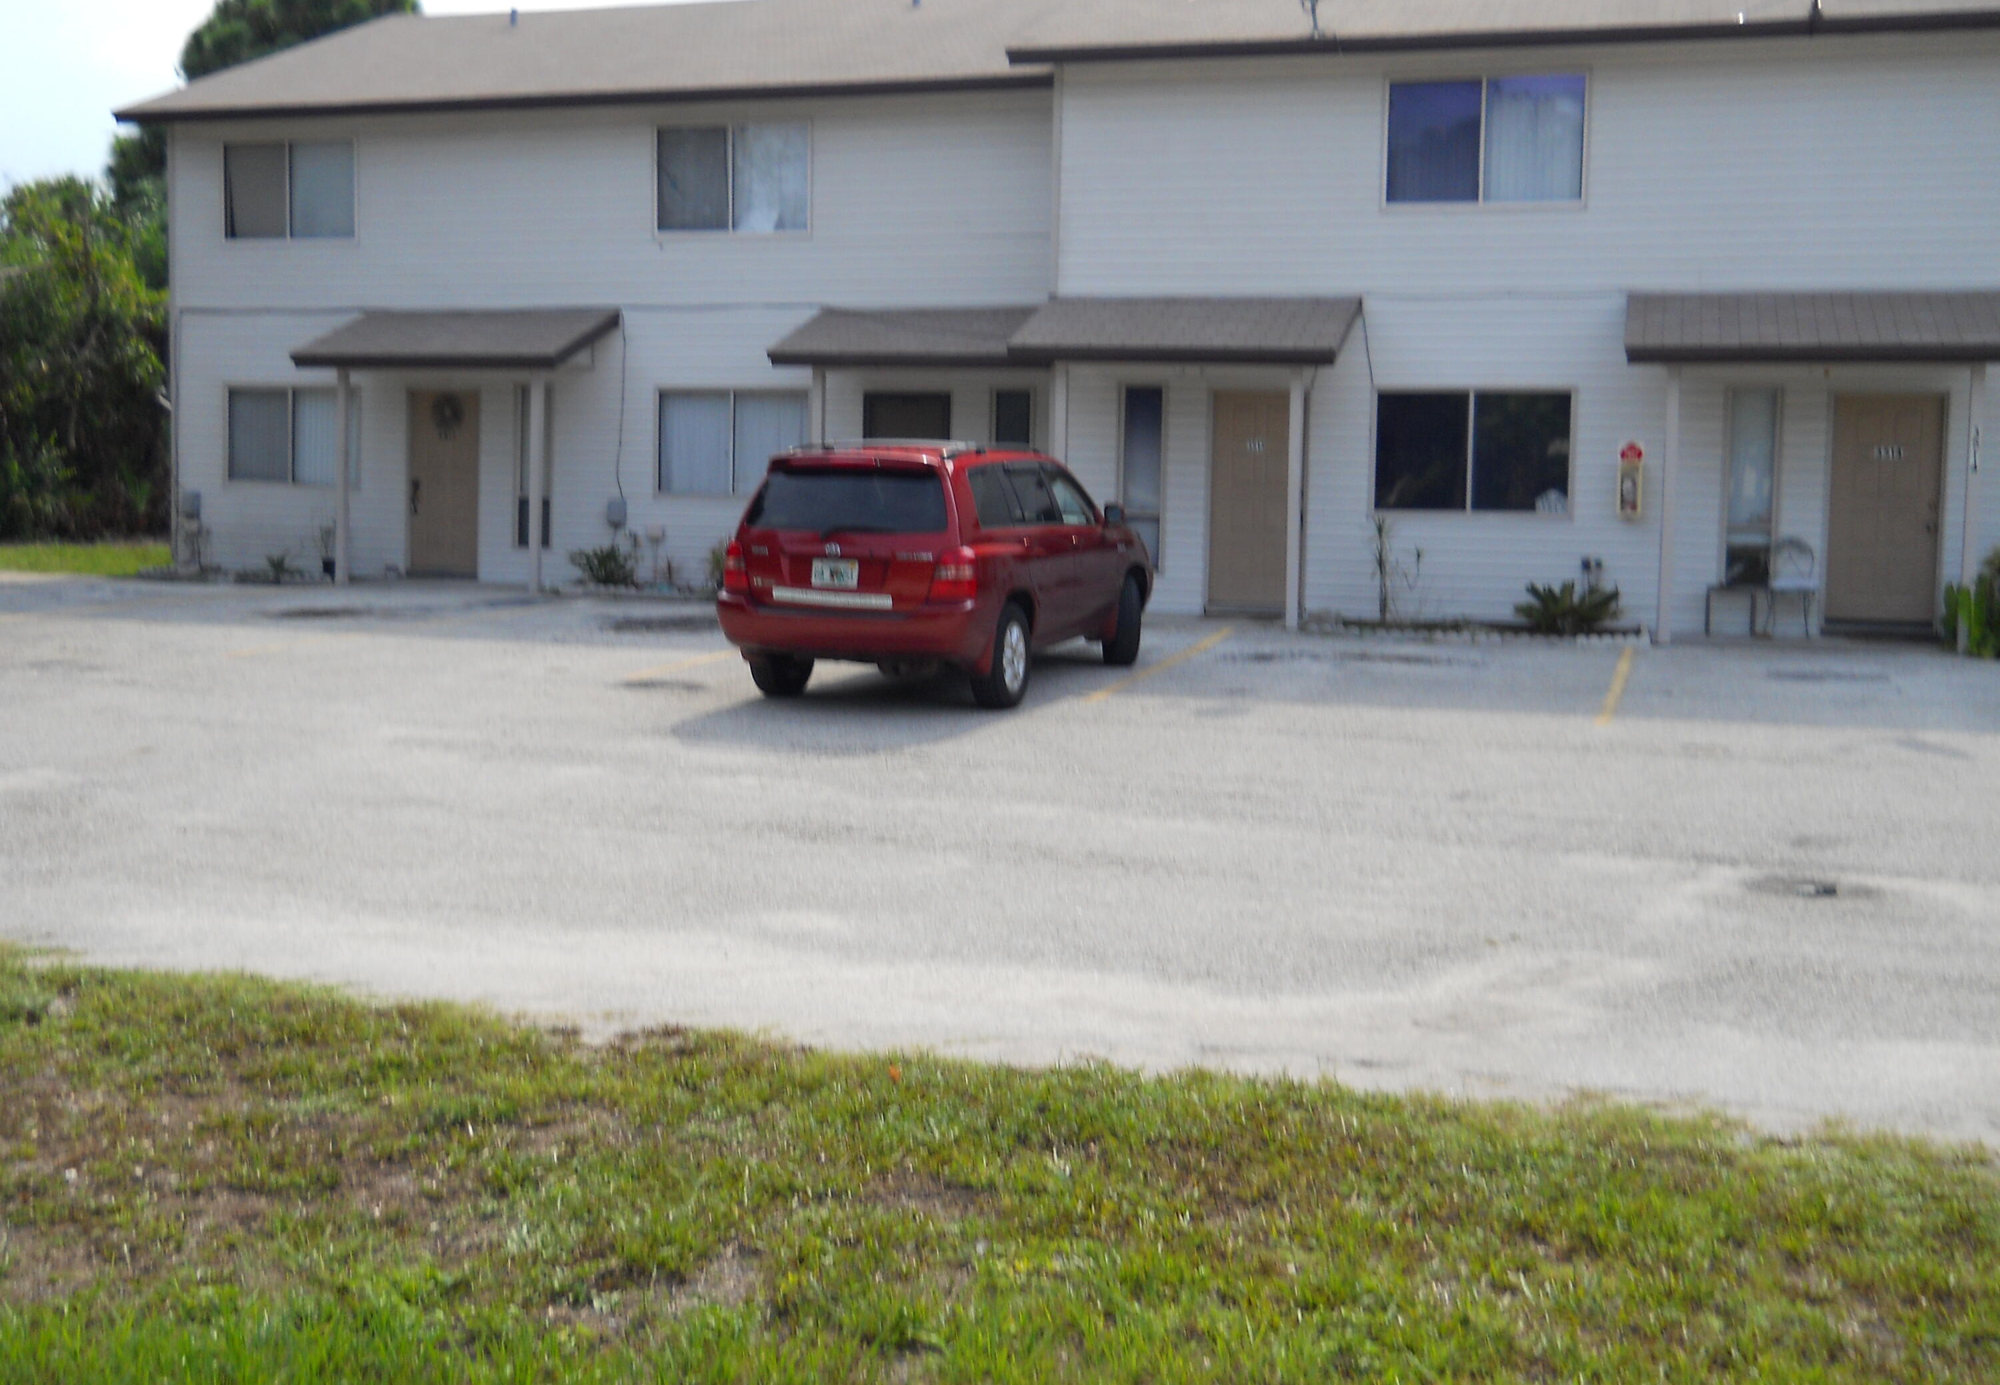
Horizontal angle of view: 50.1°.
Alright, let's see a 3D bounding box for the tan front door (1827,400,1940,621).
[{"bbox_3d":[7.923,-1.651,19.154,0.936,2.039,0.080,2,5,16],"label":"tan front door"}]

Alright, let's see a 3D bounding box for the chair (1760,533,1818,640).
[{"bbox_3d":[6.861,-0.917,18.617,0.480,0.890,0.520,3,4,16],"label":"chair"}]

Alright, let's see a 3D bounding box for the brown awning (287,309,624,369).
[{"bbox_3d":[-5.955,-3.877,23.394,3.270,0.800,1.450,3,4,16],"label":"brown awning"}]

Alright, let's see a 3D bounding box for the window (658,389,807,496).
[{"bbox_3d":[-2.918,-2.724,23.329,1.770,1.160,0.100,3,4,16],"label":"window"}]

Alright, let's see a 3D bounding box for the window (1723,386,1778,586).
[{"bbox_3d":[6.660,-1.819,18.951,0.470,1.720,0.100,3,4,16],"label":"window"}]

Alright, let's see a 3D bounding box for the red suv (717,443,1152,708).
[{"bbox_3d":[-0.278,-0.936,15.359,1.850,1.720,4.680,3,8,20],"label":"red suv"}]

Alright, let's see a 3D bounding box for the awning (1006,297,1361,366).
[{"bbox_3d":[1.761,-3.386,19.945,3.030,0.780,1.623,2,5,16],"label":"awning"}]

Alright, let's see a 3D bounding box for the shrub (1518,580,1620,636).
[{"bbox_3d":[5.149,-0.765,19.381,0.924,0.524,0.850,2,5,16],"label":"shrub"}]

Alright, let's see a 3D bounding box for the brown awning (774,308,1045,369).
[{"bbox_3d":[-0.726,-3.697,22.109,2.970,0.750,1.459,2,5,16],"label":"brown awning"}]

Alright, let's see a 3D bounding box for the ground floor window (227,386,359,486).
[{"bbox_3d":[-8.231,-2.991,24.876,1.770,1.160,0.100,3,4,16],"label":"ground floor window"}]

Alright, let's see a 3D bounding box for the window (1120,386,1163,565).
[{"bbox_3d":[1.408,-2.080,20.995,0.455,1.855,0.100,2,5,16],"label":"window"}]

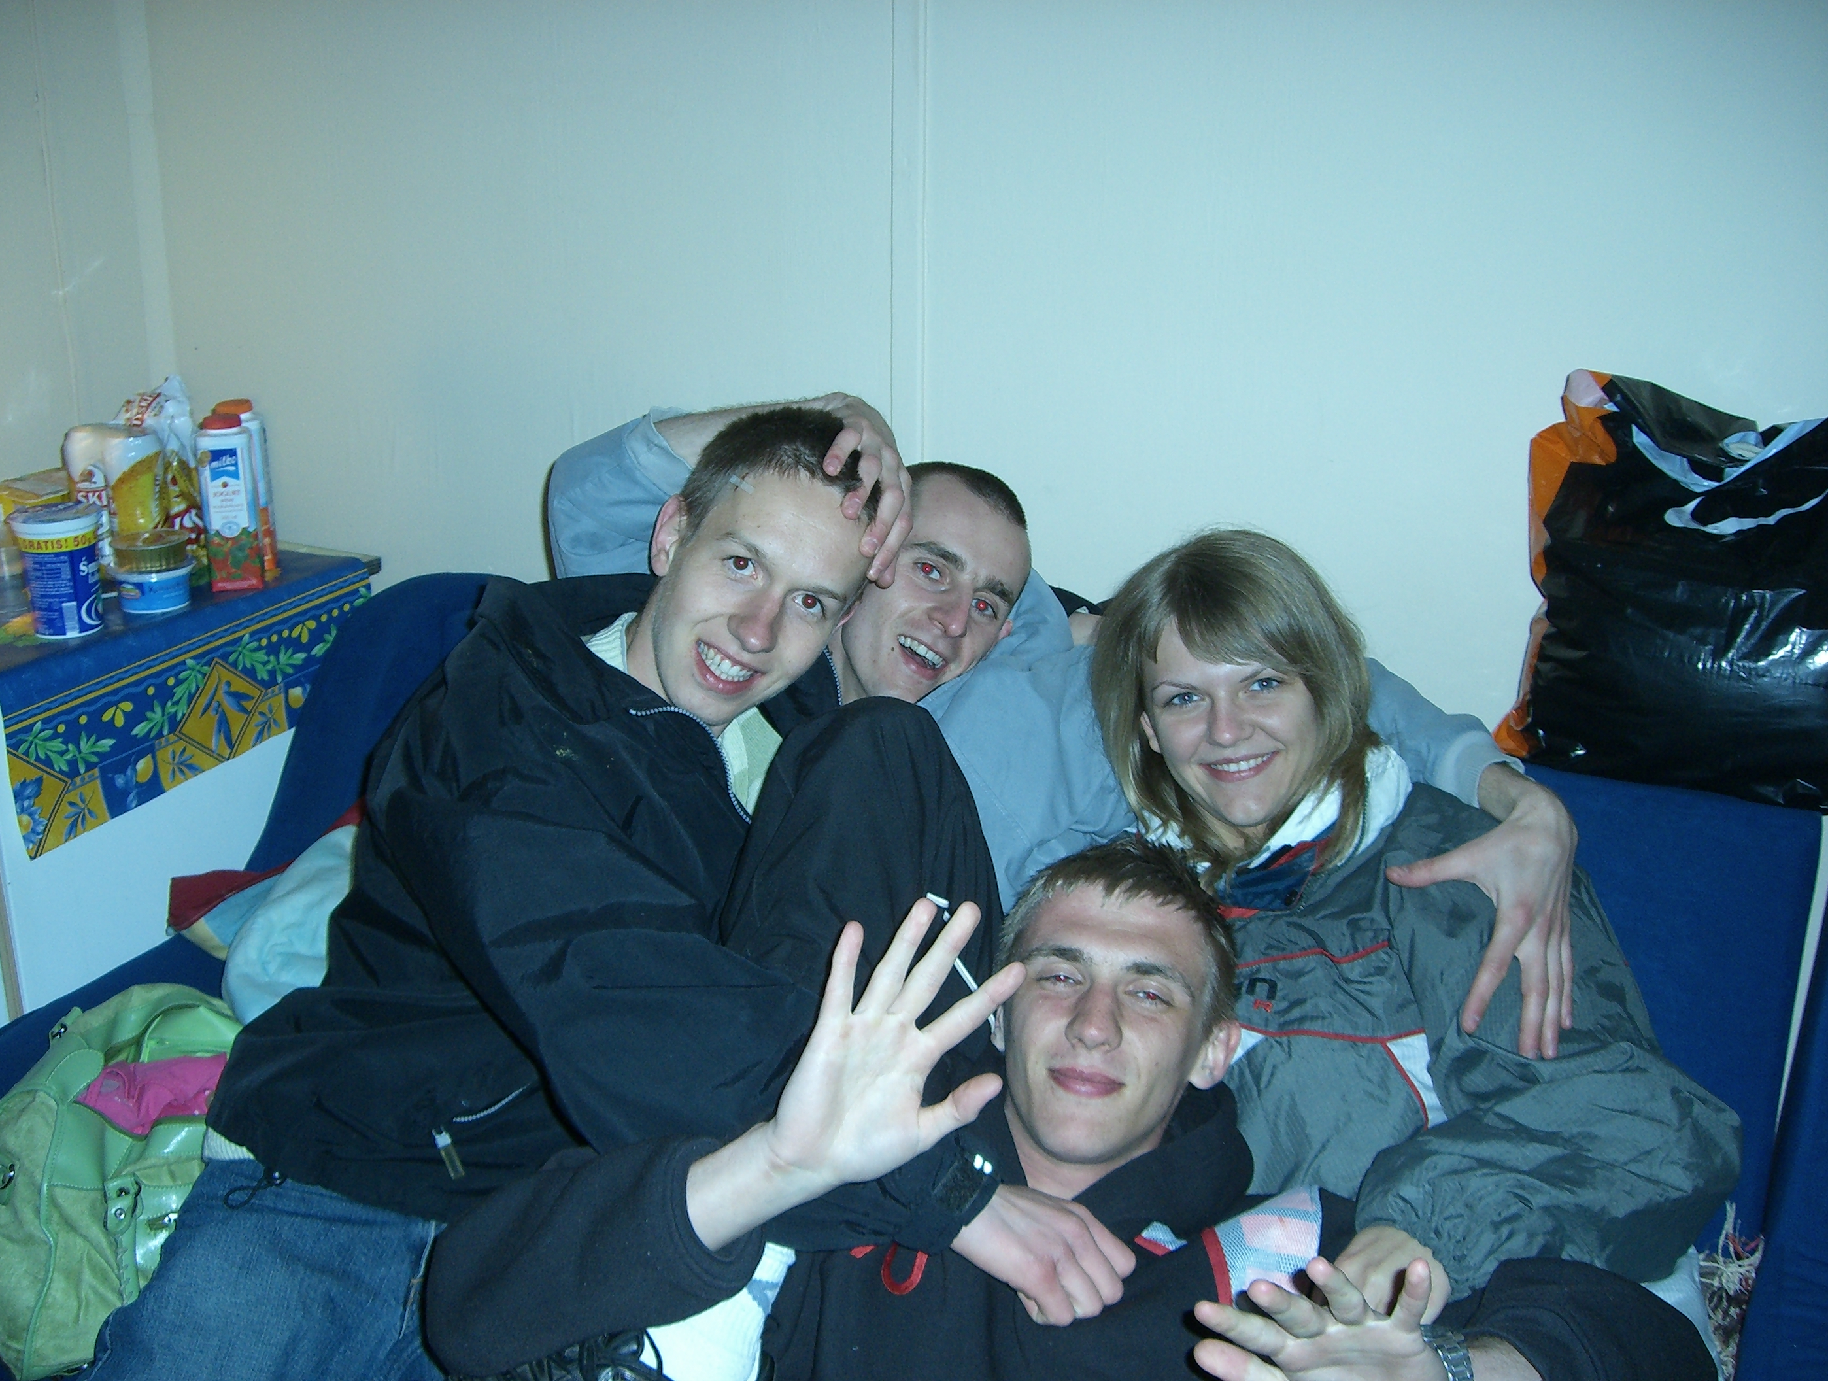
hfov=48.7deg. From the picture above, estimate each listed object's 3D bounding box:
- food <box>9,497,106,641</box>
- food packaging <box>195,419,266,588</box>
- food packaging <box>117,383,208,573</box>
[{"bbox_3d":[-0.842,-0.118,2.003,0.095,0.118,0.095,8,17,27],"label":"food"},{"bbox_3d":[-0.748,-0.206,2.201,0.057,0.186,0.057,-7,17,-25],"label":"food packaging"},{"bbox_3d":[-0.849,-0.242,2.272,0.115,0.218,0.080,-6,16,-21],"label":"food packaging"}]

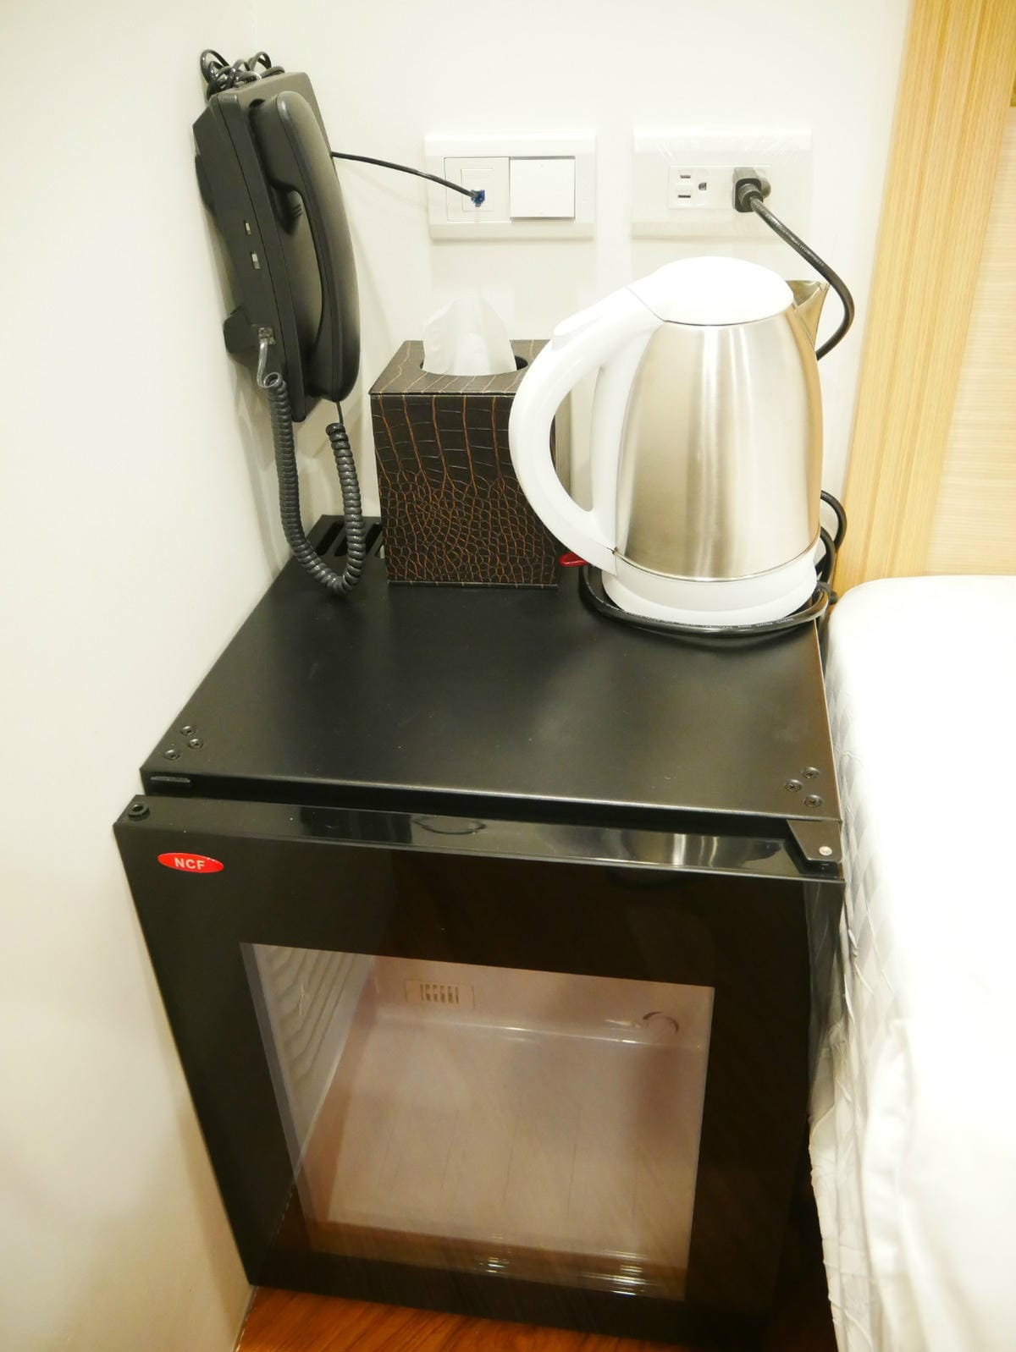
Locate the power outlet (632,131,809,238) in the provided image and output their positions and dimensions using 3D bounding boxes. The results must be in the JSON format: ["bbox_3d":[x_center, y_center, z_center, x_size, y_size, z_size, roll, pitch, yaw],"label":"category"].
[{"bbox_3d":[0.146,-0.335,0.745,0.120,0.069,0.012,5,34,12],"label":"power outlet"}]

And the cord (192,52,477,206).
[{"bbox_3d":[-0.105,-0.360,0.729,0.155,0.108,0.105,5,34,12],"label":"cord"}]

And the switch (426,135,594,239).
[{"bbox_3d":[0.003,-0.346,0.776,0.120,0.069,0.012,5,34,12],"label":"switch"}]

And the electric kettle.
[{"bbox_3d":[0.109,-0.154,0.730,0.217,0.229,0.155,-6,33,-5],"label":"electric kettle"}]

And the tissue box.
[{"bbox_3d":[-0.021,-0.162,0.826,0.127,0.146,0.125,2,33,7],"label":"tissue box"}]

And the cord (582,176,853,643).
[{"bbox_3d":[0.143,-0.180,0.737,0.186,0.265,0.178,5,34,12],"label":"cord"}]

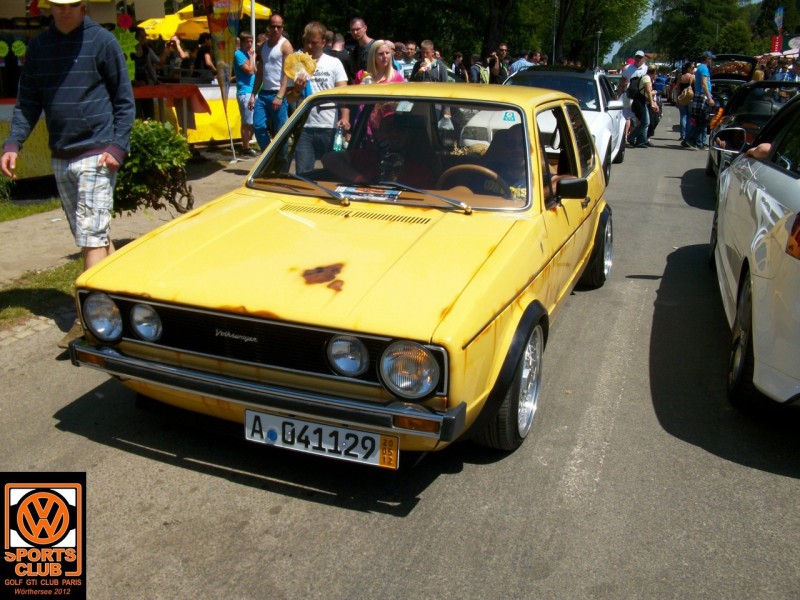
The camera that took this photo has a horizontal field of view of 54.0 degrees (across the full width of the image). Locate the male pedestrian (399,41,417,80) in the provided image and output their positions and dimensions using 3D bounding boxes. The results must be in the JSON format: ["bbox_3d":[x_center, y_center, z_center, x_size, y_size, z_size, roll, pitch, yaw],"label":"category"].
[{"bbox_3d":[0.108,-3.152,12.243,0.500,1.678,0.340,1,17,-3],"label":"male pedestrian"}]

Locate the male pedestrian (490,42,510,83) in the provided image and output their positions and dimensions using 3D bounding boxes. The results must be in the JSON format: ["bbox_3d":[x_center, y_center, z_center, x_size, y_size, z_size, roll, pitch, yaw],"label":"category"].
[{"bbox_3d":[1.782,-3.564,13.800,0.550,1.790,0.360,-4,18,-17],"label":"male pedestrian"}]

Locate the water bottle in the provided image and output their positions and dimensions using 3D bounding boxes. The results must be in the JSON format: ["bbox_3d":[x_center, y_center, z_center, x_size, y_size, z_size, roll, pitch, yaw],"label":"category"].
[{"bbox_3d":[-0.511,-1.362,6.600,0.070,0.230,0.070,7,17,0],"label":"water bottle"}]

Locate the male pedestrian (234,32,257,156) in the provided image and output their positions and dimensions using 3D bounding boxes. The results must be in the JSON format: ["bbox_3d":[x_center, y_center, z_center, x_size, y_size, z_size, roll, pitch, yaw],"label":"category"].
[{"bbox_3d":[-2.215,-2.936,11.300,0.340,1.700,0.460,10,19,26],"label":"male pedestrian"}]

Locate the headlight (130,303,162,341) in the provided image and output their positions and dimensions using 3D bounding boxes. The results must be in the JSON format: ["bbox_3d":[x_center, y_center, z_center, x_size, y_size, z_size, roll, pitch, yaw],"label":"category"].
[{"bbox_3d":[-0.838,0.071,2.641,0.142,0.142,0.070,8,18,20],"label":"headlight"}]

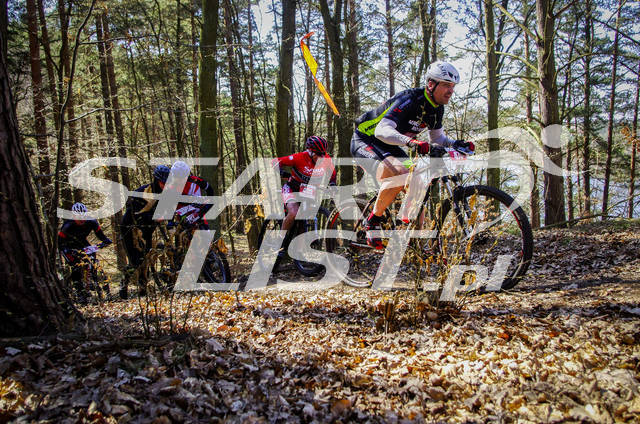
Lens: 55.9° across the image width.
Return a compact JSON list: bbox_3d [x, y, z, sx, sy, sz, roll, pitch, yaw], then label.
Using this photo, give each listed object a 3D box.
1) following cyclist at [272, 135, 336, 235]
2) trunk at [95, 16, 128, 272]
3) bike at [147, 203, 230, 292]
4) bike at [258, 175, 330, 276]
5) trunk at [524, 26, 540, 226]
[{"bbox_3d":[-0.178,-0.199,6.500,0.660,1.240,0.880,-4,3,-27],"label":"following cyclist"},{"bbox_3d":[-4.470,-1.421,12.863,0.230,5.430,0.230,-5,3,0],"label":"trunk"},{"bbox_3d":[-1.635,0.454,7.500,0.680,1.050,1.720,-4,4,-37],"label":"bike"},{"bbox_3d":[-0.312,0.137,6.600,0.700,1.060,1.750,-4,3,-31],"label":"bike"},{"bbox_3d":[4.886,-1.925,13.883,0.220,4.630,0.220,-3,3,0],"label":"trunk"}]

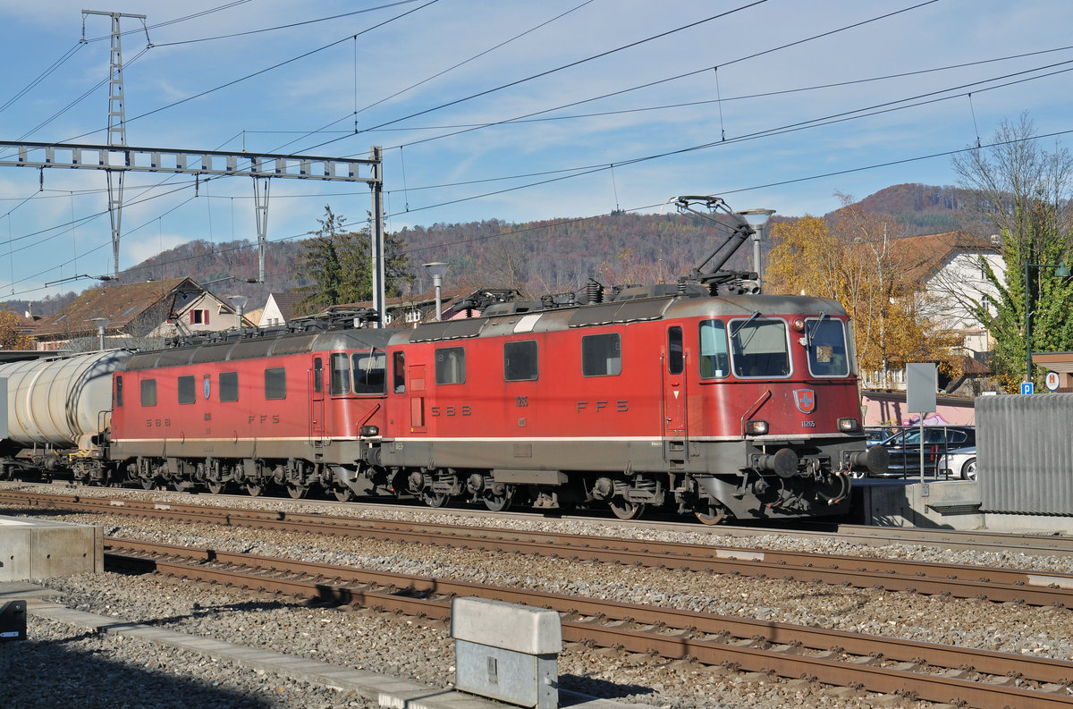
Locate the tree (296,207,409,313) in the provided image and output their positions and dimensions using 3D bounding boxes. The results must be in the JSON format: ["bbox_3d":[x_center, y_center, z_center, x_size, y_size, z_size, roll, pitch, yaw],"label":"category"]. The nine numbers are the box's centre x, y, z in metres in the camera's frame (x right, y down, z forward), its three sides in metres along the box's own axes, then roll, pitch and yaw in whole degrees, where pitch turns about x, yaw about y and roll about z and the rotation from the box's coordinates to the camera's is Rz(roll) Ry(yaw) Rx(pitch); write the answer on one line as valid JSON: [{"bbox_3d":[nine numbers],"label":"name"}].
[{"bbox_3d":[-12.733,-1.968,149.720,8.300,16.980,7.500,-1,-2,0],"label":"tree"}]

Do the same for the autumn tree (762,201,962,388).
[{"bbox_3d":[17.131,-1.797,111.782,10.000,13.240,9.000,-1,-2,0],"label":"autumn tree"}]

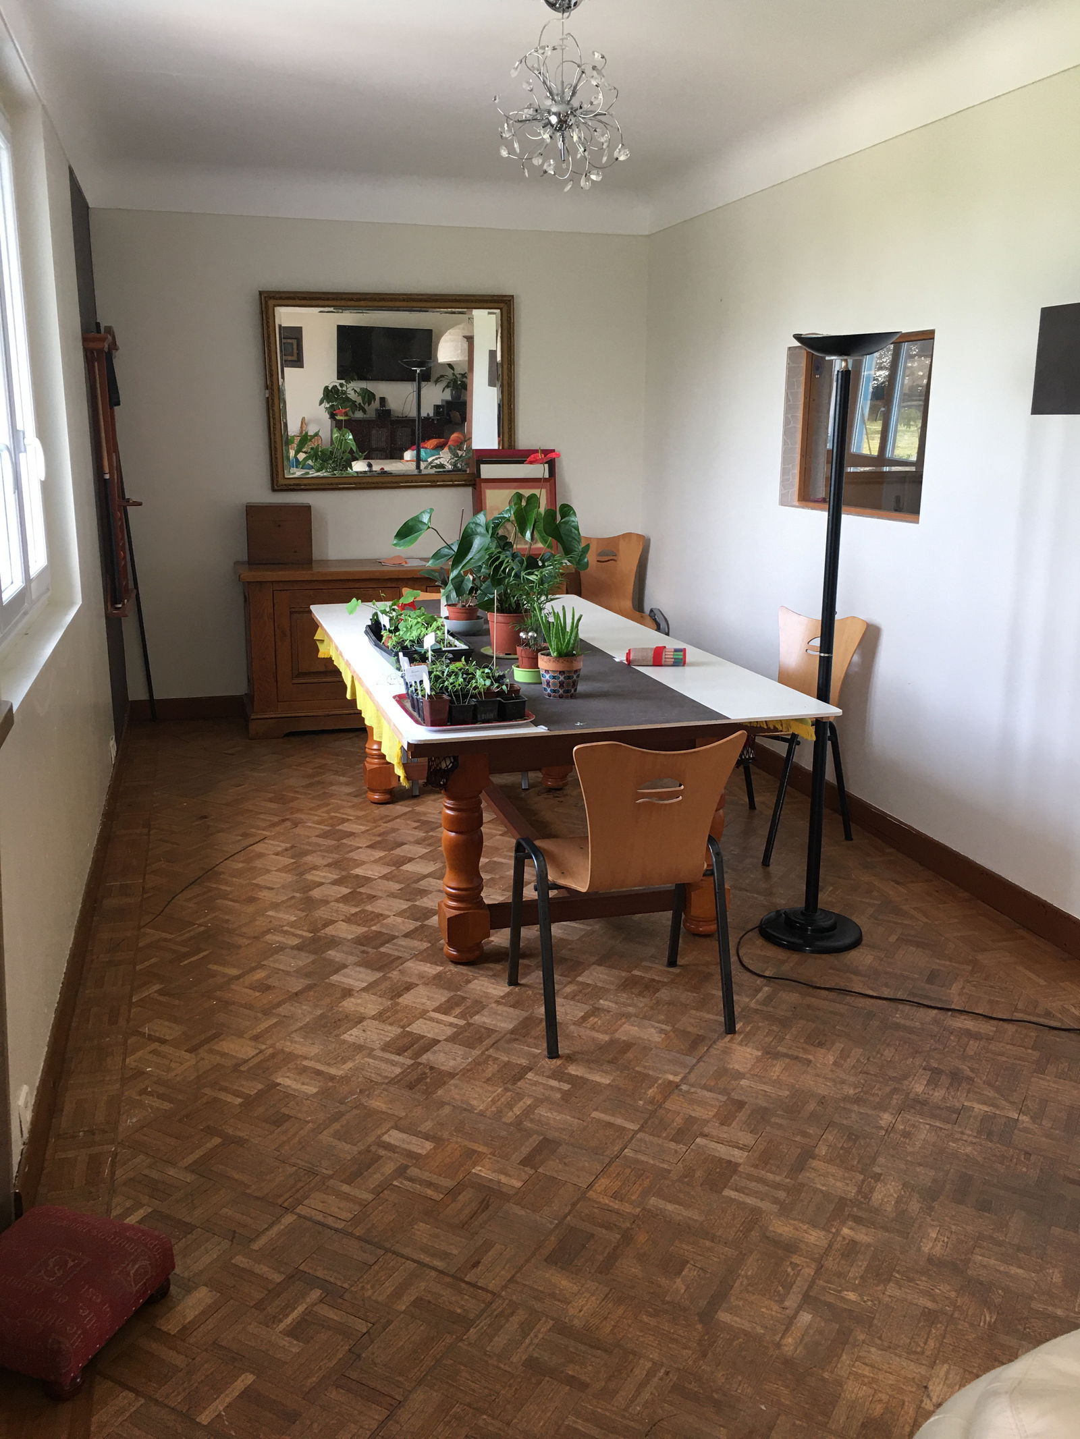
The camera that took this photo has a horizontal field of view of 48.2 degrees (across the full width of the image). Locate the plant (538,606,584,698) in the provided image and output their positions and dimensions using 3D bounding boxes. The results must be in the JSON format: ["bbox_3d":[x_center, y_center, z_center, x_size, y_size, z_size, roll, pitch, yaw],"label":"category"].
[{"bbox_3d":[0.062,-0.199,3.472,0.140,0.250,0.140,0,13,0],"label":"plant"}]

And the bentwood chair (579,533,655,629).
[{"bbox_3d":[0.443,-0.535,6.663,0.500,0.880,0.530,-3,14,-12],"label":"bentwood chair"}]

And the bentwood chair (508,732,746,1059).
[{"bbox_3d":[0.215,0.389,3.134,0.505,0.820,0.530,-4,14,-14],"label":"bentwood chair"}]

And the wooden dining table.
[{"bbox_3d":[-0.083,0.124,4.330,1.200,0.778,2.450,-4,14,-15],"label":"wooden dining table"}]

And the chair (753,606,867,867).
[{"bbox_3d":[0.864,0.043,4.572,0.520,0.820,0.500,-9,16,-34],"label":"chair"}]

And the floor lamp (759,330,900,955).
[{"bbox_3d":[0.852,-0.210,3.557,0.340,1.786,0.340,-4,14,-15],"label":"floor lamp"}]

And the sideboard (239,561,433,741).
[{"bbox_3d":[-0.723,-0.422,6.487,1.730,0.835,0.540,-4,14,-15],"label":"sideboard"}]

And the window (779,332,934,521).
[{"bbox_3d":[1.236,-1.127,4.647,0.120,0.650,1.070,-4,14,-14],"label":"window"}]

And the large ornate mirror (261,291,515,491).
[{"bbox_3d":[-0.770,-1.735,6.400,1.330,1.005,0.060,-4,16,-15],"label":"large ornate mirror"}]

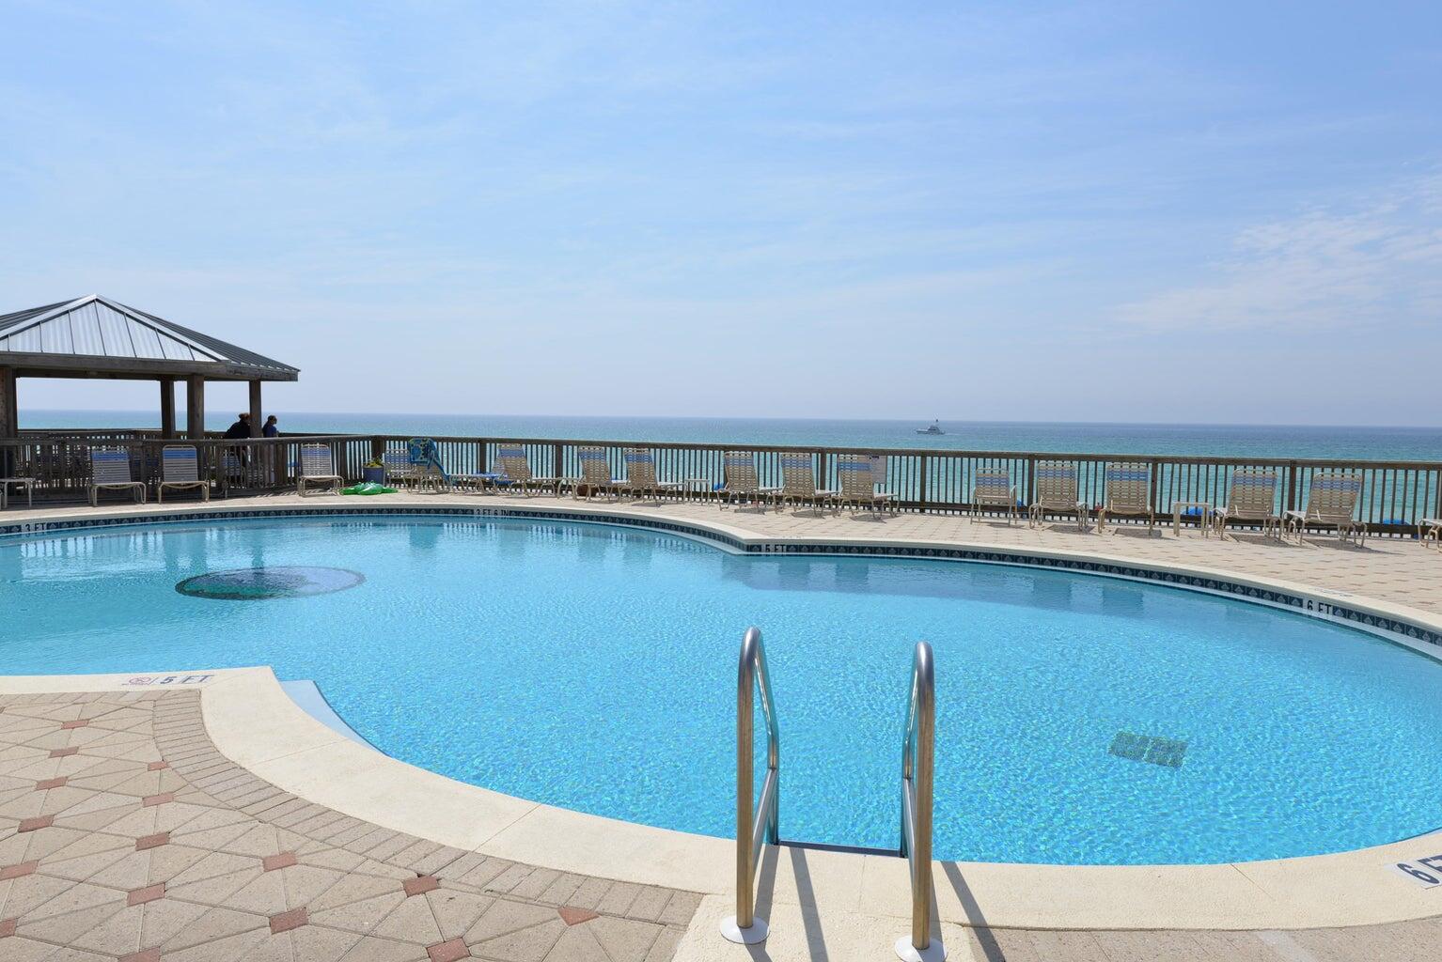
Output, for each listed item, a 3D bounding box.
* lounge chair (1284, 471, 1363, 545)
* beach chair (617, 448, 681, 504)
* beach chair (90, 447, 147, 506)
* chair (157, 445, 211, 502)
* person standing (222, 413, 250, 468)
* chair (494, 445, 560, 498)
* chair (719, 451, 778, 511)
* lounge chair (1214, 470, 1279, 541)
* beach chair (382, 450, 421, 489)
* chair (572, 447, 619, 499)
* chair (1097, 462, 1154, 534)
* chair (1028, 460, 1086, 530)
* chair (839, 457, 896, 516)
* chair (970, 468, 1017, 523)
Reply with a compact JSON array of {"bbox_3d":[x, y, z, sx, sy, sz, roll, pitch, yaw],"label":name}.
[{"bbox_3d":[7.741,0.339,12.346,0.680,0.910,1.360,2,4,20],"label":"lounge chair"},{"bbox_3d":[-1.180,-0.099,16.912,0.680,0.940,1.400,2,4,24],"label":"beach chair"},{"bbox_3d":[-10.046,-0.086,15.927,0.690,0.860,1.460,-2,5,-38],"label":"beach chair"},{"bbox_3d":[-9.011,-0.130,16.079,0.680,0.910,1.380,-2,4,-31],"label":"chair"},{"bbox_3d":[-11.748,-0.932,23.318,0.500,1.470,0.650,4,5,40],"label":"person standing"},{"bbox_3d":[-3.583,-0.208,18.001,0.680,0.950,1.400,2,4,24],"label":"chair"},{"bbox_3d":[0.515,-0.002,15.793,0.680,0.940,1.400,2,4,24],"label":"chair"},{"bbox_3d":[6.978,0.297,12.735,0.690,0.920,1.340,2,4,21],"label":"lounge chair"},{"bbox_3d":[-6.076,-0.195,18.219,0.580,0.830,0.660,1,4,-1],"label":"beach chair"},{"bbox_3d":[-2.114,-0.155,17.636,0.690,0.960,1.300,2,4,20],"label":"chair"},{"bbox_3d":[5.657,0.219,13.460,0.690,0.950,1.280,2,4,21],"label":"chair"},{"bbox_3d":[4.895,0.184,13.840,0.690,0.950,1.280,3,4,26],"label":"chair"},{"bbox_3d":[2.305,0.056,15.208,0.690,0.965,1.260,3,4,28],"label":"chair"},{"bbox_3d":[4.008,0.224,14.062,0.590,0.820,0.580,2,4,25],"label":"chair"}]

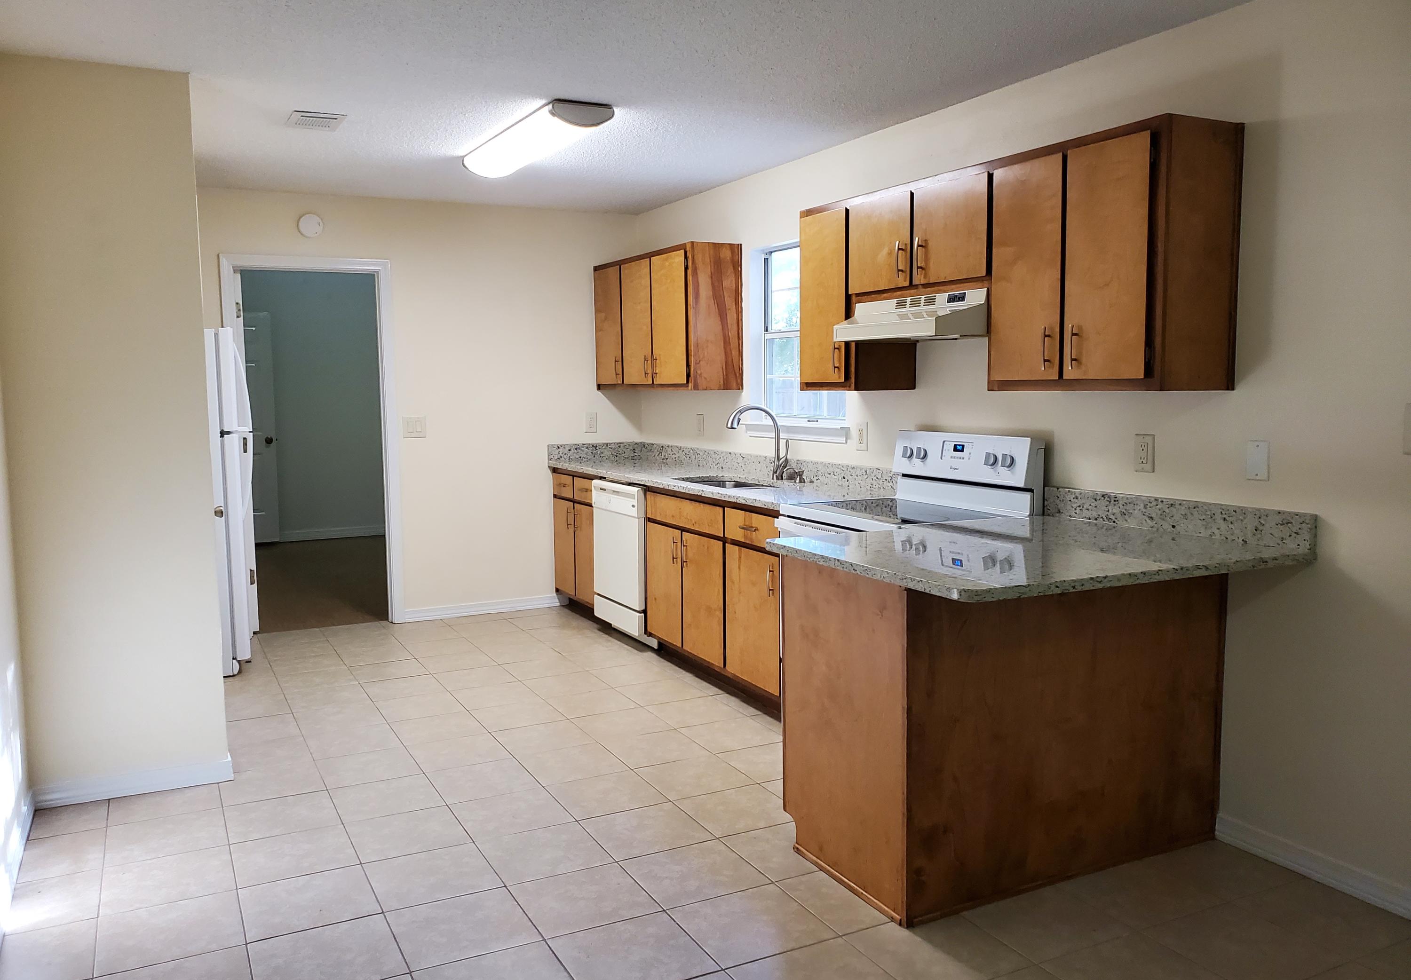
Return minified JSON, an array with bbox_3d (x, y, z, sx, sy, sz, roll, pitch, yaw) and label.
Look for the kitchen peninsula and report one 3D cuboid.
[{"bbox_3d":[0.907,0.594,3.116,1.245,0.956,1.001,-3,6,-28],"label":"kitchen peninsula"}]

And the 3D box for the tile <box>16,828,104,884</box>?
[{"bbox_3d":[-1.930,1.102,3.196,0.215,0.010,0.331,-3,6,-27],"label":"tile"}]

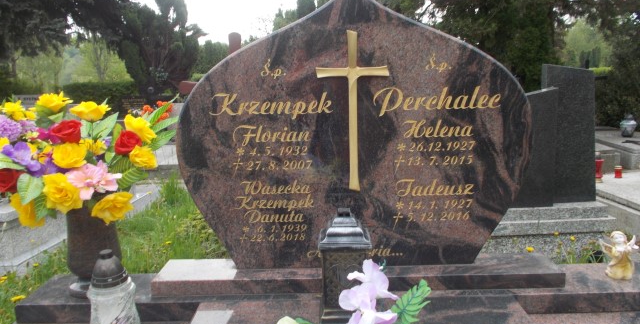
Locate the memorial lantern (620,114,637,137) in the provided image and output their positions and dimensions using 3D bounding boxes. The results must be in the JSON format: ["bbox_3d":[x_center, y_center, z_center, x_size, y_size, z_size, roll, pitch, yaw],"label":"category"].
[{"bbox_3d":[3.472,-0.416,5.437,0.186,0.254,0.186,-1,11,1],"label":"memorial lantern"}]

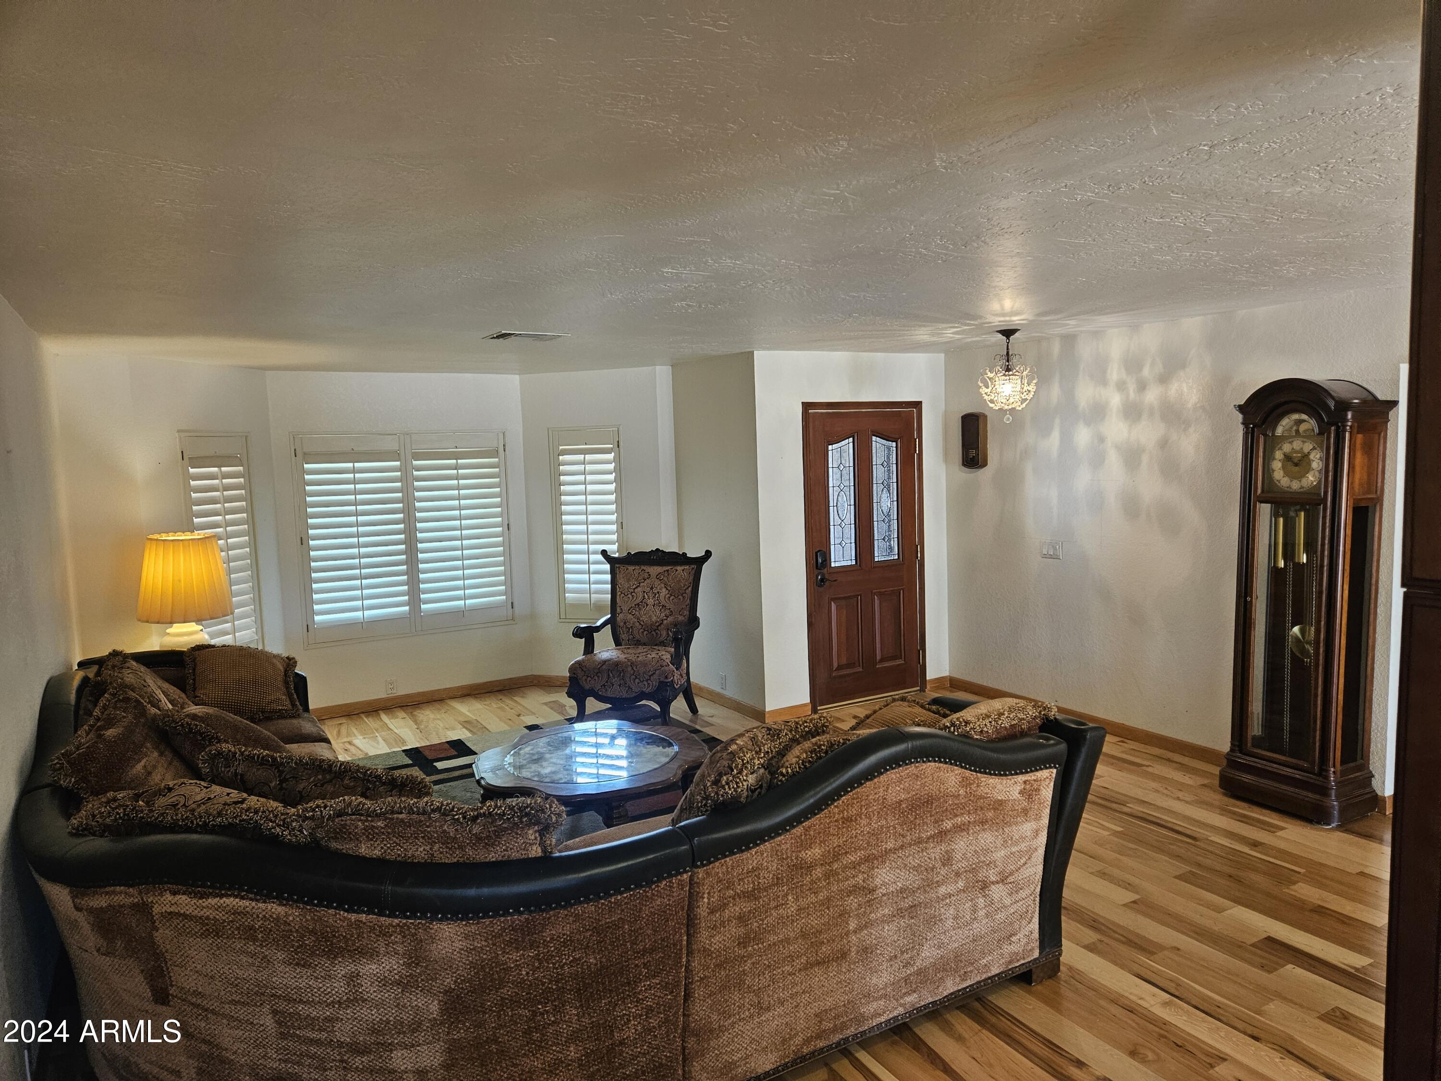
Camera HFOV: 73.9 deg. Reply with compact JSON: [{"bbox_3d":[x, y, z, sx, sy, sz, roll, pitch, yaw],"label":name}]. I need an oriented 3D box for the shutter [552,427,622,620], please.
[{"bbox_3d":[-1.013,-0.115,7.324,0.550,1.480,0.050,0,5,16],"label":"shutter"}]

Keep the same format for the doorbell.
[{"bbox_3d":[1.754,-0.684,6.598,0.080,0.385,0.165,-5,6,-29],"label":"doorbell"}]

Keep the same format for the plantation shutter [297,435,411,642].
[{"bbox_3d":[-2.597,-0.021,6.833,0.715,1.465,0.050,-5,6,-29],"label":"plantation shutter"}]

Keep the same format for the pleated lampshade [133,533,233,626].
[{"bbox_3d":[-2.892,0.203,5.168,0.455,0.420,0.455,-5,6,-29],"label":"pleated lampshade"}]

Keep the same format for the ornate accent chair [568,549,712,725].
[{"bbox_3d":[-0.589,0.651,6.548,0.820,1.120,0.710,0,5,22],"label":"ornate accent chair"}]

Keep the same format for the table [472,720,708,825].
[{"bbox_3d":[-0.600,1.184,4.360,1.070,0.440,1.070,-5,6,-29],"label":"table"}]

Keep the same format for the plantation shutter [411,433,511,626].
[{"bbox_3d":[-1.934,-0.077,7.200,0.710,1.465,0.050,-5,6,-29],"label":"plantation shutter"}]

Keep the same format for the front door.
[{"bbox_3d":[1.015,0.100,6.635,1.015,2.100,0.080,-5,6,-29],"label":"front door"}]

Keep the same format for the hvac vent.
[{"bbox_3d":[-1.037,-1.093,5.181,0.400,0.025,0.300,-5,6,-29],"label":"hvac vent"}]

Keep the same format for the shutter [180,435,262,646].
[{"bbox_3d":[-3.165,0.058,6.140,0.050,1.480,0.550,0,5,16],"label":"shutter"}]

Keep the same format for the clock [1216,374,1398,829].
[{"bbox_3d":[2.768,0.259,4.559,0.380,2.030,0.578,-5,6,-29],"label":"clock"}]

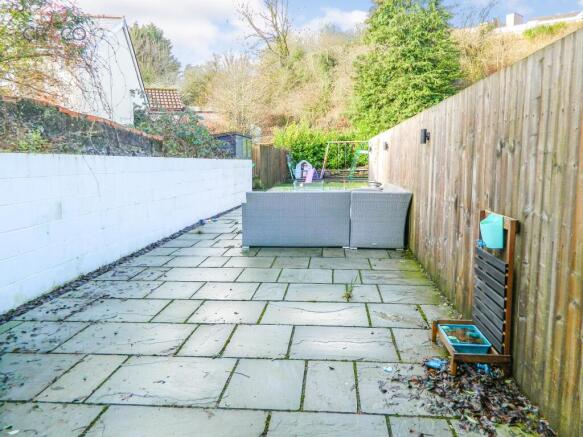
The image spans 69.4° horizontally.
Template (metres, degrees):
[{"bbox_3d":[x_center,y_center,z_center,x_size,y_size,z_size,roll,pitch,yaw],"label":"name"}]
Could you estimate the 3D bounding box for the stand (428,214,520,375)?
[{"bbox_3d":[1.210,0.470,2.847,0.370,0.985,0.515,0,8,5],"label":"stand"}]

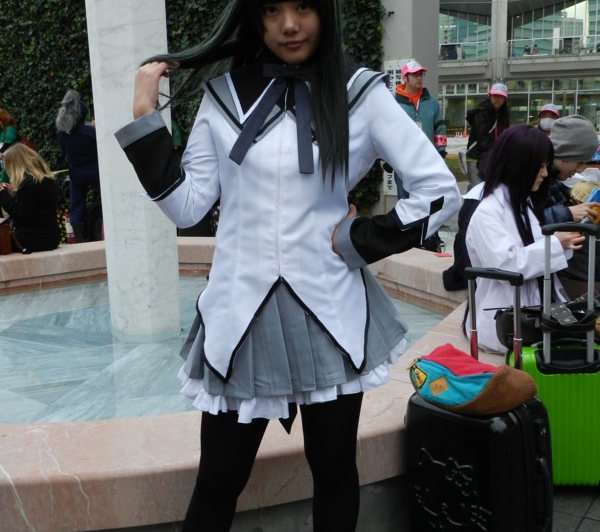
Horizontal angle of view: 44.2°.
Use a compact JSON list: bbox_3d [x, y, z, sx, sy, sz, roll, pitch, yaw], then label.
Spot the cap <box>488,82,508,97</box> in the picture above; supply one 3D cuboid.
[{"bbox_3d":[1.879,-1.661,7.000,0.180,0.140,0.250,-1,11,1],"label":"cap"}]

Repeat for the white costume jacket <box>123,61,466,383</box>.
[{"bbox_3d":[-0.001,-0.047,1.605,0.730,0.780,0.360,0,11,7],"label":"white costume jacket"}]

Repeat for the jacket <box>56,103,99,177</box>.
[{"bbox_3d":[-1.998,-1.137,6.700,0.440,0.670,0.300,4,12,26],"label":"jacket"}]

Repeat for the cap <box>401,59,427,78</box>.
[{"bbox_3d":[0.991,-1.705,6.400,0.180,0.140,0.250,-12,15,-42],"label":"cap"}]

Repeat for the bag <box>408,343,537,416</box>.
[{"bbox_3d":[0.476,0.308,1.983,0.330,0.140,0.180,2,12,19],"label":"bag"}]

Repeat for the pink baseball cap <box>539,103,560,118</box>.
[{"bbox_3d":[2.362,-1.467,7.000,0.180,0.140,0.250,-1,11,3],"label":"pink baseball cap"}]

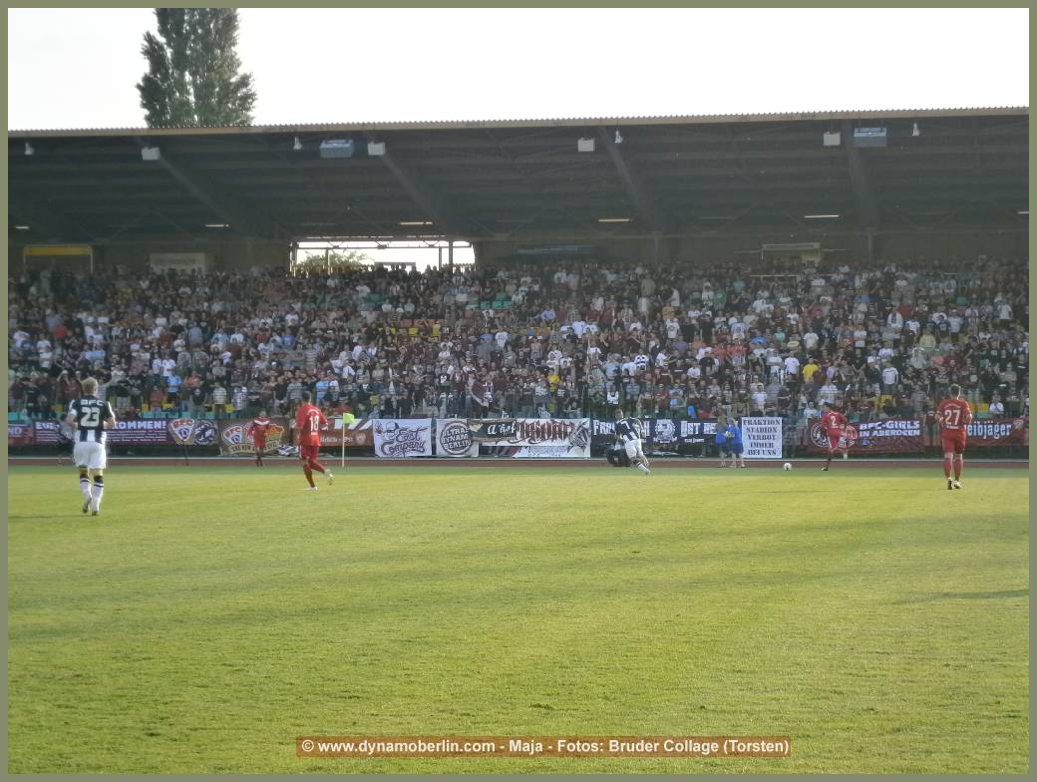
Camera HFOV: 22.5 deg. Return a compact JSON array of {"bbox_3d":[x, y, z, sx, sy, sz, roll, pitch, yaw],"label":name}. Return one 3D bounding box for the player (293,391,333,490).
[{"bbox_3d":[-3.633,0.888,46.300,0.650,1.759,0.550,0,-1,44],"label":"player"}]

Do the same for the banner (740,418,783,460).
[{"bbox_3d":[7.186,1.389,77.135,1.208,1.199,0.050,0,-1,11],"label":"banner"}]

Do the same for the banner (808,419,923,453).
[{"bbox_3d":[10.168,1.330,76.568,3.396,0.994,0.050,0,-1,11],"label":"banner"}]

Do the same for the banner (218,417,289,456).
[{"bbox_3d":[-9.036,1.568,89.256,2.515,1.295,0.050,0,-1,11],"label":"banner"}]

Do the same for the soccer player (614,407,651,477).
[{"bbox_3d":[2.711,1.207,62.000,0.780,1.563,0.900,0,-1,-23],"label":"soccer player"}]

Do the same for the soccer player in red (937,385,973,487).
[{"bbox_3d":[7.568,0.802,45.300,0.600,1.828,0.500,0,-1,5],"label":"soccer player in red"}]

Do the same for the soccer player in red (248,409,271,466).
[{"bbox_3d":[-7.432,1.356,75.000,0.600,1.653,0.380,0,-1,-3],"label":"soccer player in red"}]

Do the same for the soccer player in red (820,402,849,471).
[{"bbox_3d":[8.086,1.177,66.800,0.650,1.742,0.800,0,-1,-20],"label":"soccer player in red"}]

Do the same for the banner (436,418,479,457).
[{"bbox_3d":[-1.838,1.423,78.849,1.324,1.159,0.050,0,-1,11],"label":"banner"}]

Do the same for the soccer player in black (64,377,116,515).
[{"bbox_3d":[-5.675,0.737,34.600,0.660,1.830,0.500,0,-1,2],"label":"soccer player in black"}]

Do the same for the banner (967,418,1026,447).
[{"bbox_3d":[15.108,1.340,84.563,2.702,0.904,0.050,0,-1,11],"label":"banner"}]

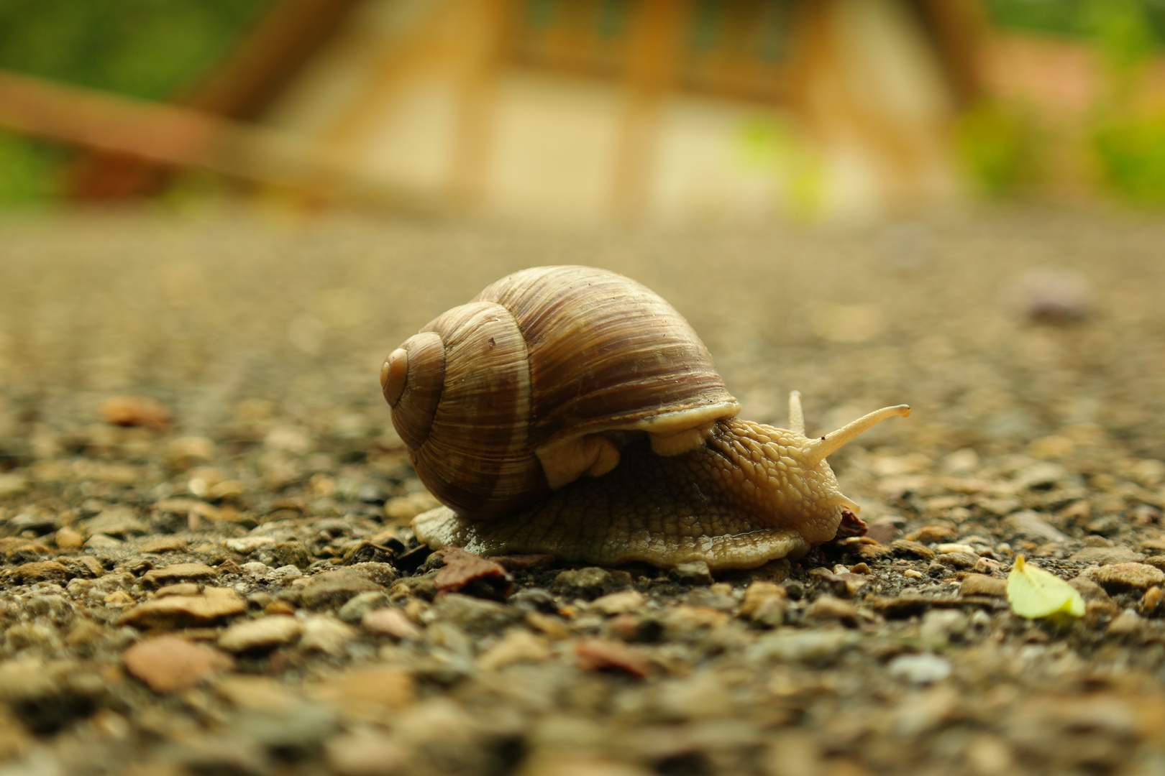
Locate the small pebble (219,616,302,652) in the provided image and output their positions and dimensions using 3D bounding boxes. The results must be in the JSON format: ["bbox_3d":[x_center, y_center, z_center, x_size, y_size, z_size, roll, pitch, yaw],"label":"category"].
[{"bbox_3d":[-0.030,0.023,0.158,0.007,0.003,0.005,0,6,0],"label":"small pebble"}]

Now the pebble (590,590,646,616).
[{"bbox_3d":[0.004,0.022,0.172,0.006,0.002,0.004,0,6,0],"label":"pebble"}]

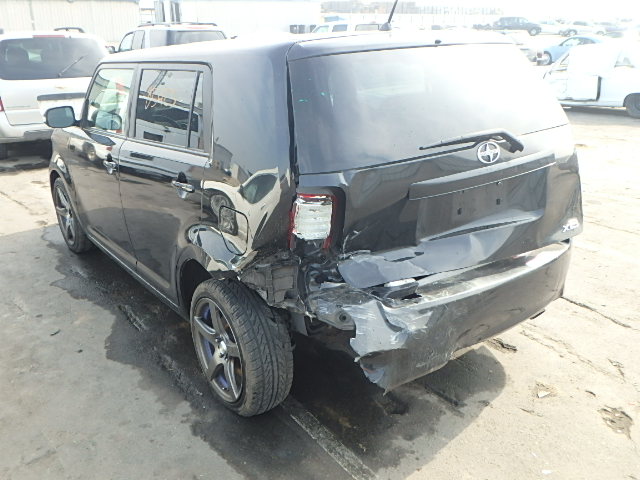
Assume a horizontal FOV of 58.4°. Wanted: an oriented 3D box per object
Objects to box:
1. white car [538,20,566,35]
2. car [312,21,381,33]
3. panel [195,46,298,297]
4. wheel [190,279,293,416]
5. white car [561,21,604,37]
[{"bbox_3d":[22.524,-21.260,57.500,4.700,1.450,1.800,-2,20,0],"label":"white car"},{"bbox_3d":[0.885,-10.120,29.000,5.200,1.850,1.950,-2,20,0],"label":"car"},{"bbox_3d":[-0.243,-0.271,2.153,0.290,0.880,0.800,-16,24,-33],"label":"panel"},{"bbox_3d":[-0.370,0.465,2.611,0.215,0.630,0.630,-16,24,-33],"label":"wheel"},{"bbox_3d":[25.421,-20.453,55.500,4.700,1.450,1.800,-2,20,0],"label":"white car"}]

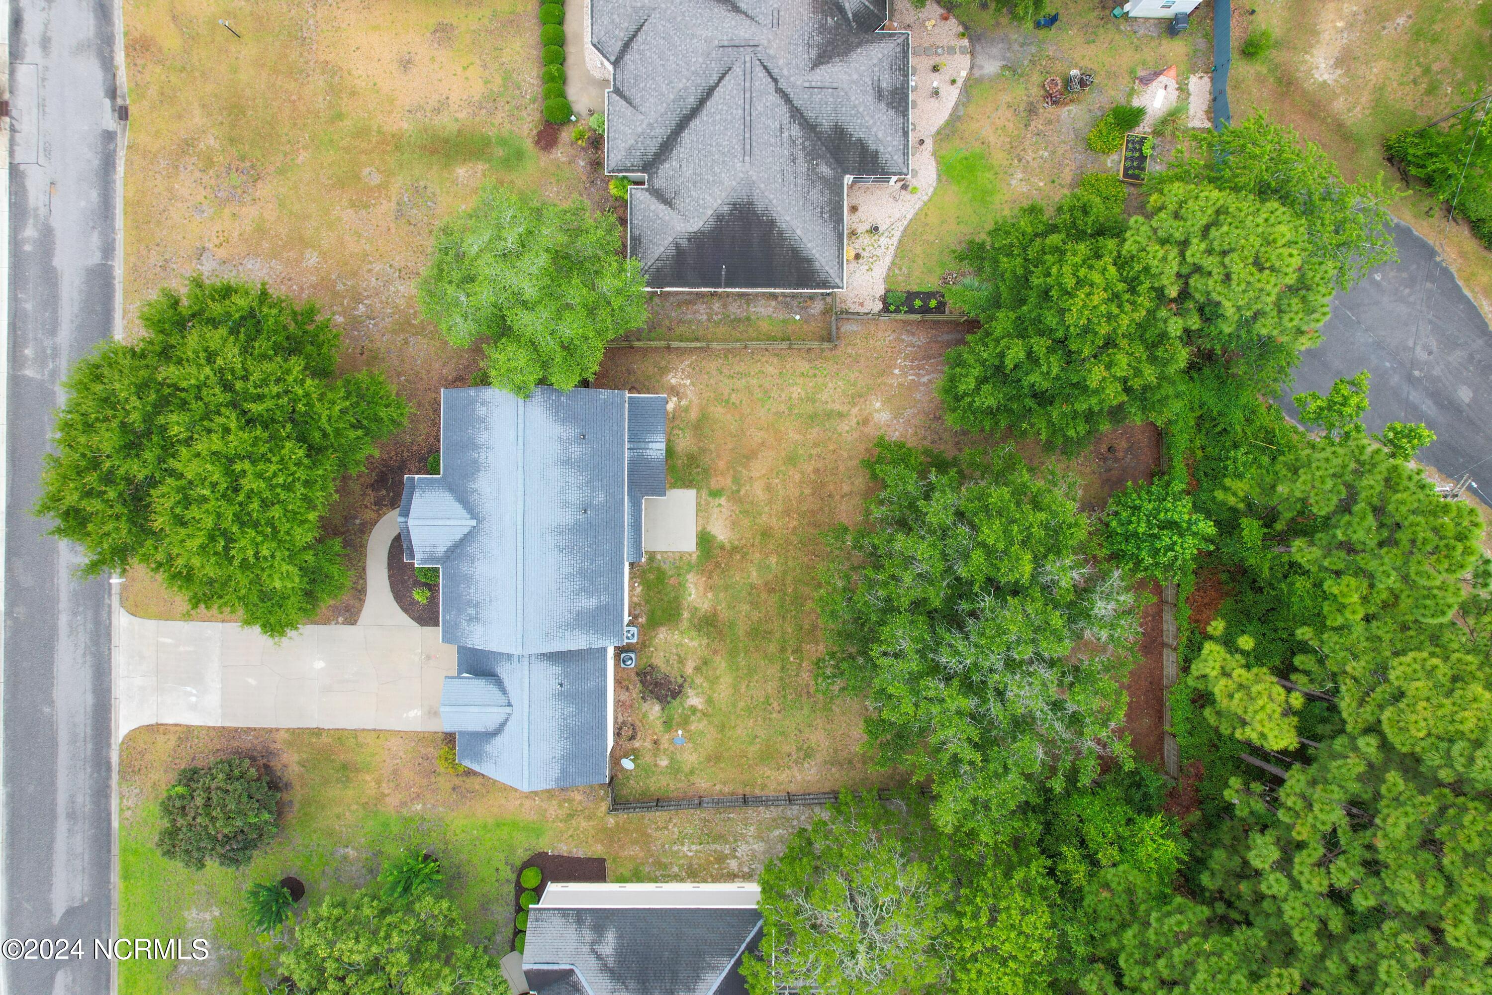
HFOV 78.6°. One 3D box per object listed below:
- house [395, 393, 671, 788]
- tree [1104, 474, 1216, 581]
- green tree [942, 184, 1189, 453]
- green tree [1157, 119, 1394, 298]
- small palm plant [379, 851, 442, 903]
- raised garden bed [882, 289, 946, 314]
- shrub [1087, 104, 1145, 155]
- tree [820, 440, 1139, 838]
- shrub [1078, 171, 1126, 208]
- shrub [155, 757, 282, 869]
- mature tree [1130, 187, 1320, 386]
[{"bbox_3d":[-11.238,4.788,48.715,13.996,5.900,21.247,0,92,0],"label":"house"},{"bbox_3d":[21.619,1.552,48.568,5.838,6.000,5.605,0,92,0],"label":"tree"},{"bbox_3d":[15.600,-8.800,44.800,11.500,11.000,12.400,0,91,-1],"label":"green tree"},{"bbox_3d":[25.500,-13.900,45.700,10.400,9.500,8.800,0,91,-1],"label":"green tree"},{"bbox_3d":[-18.401,20.891,50.749,3.420,2.800,3.025,0,92,0],"label":"small palm plant"},{"bbox_3d":[9.230,-10.700,49.950,3.500,0.300,1.250,0,91,-1],"label":"raised garden bed"},{"bbox_3d":[20.000,-19.900,49.400,2.900,1.400,2.450,0,91,-1],"label":"shrub"},{"bbox_3d":[11.594,7.021,45.481,15.844,12.500,19.828,0,92,0],"label":"tree"},{"bbox_3d":[19.614,-16.795,50.219,2.696,1.600,2.354,0,92,0],"label":"shrub"},{"bbox_3d":[-28.100,16.800,48.500,6.200,3.200,5.700,0,91,-1],"label":"shrub"},{"bbox_3d":[22.105,-9.949,44.472,8.961,13.500,9.013,0,92,0],"label":"mature tree"}]

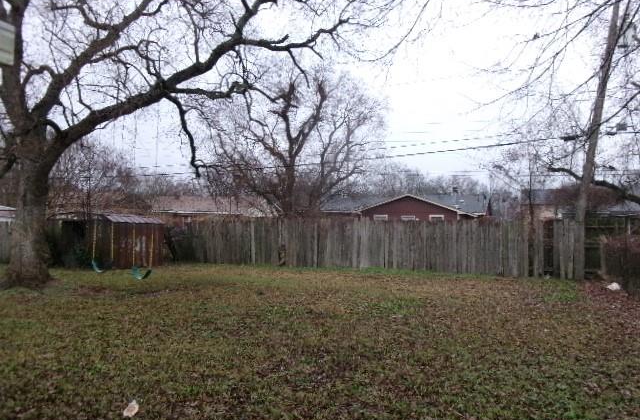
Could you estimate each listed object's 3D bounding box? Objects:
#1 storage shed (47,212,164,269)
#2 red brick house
[{"bbox_3d":[-7.990,1.070,19.600,2.980,1.970,2.600,0,-2,23],"label":"storage shed"},{"bbox_3d":[7.200,0.820,41.500,13.300,4.300,10.500,0,-2,16],"label":"red brick house"}]

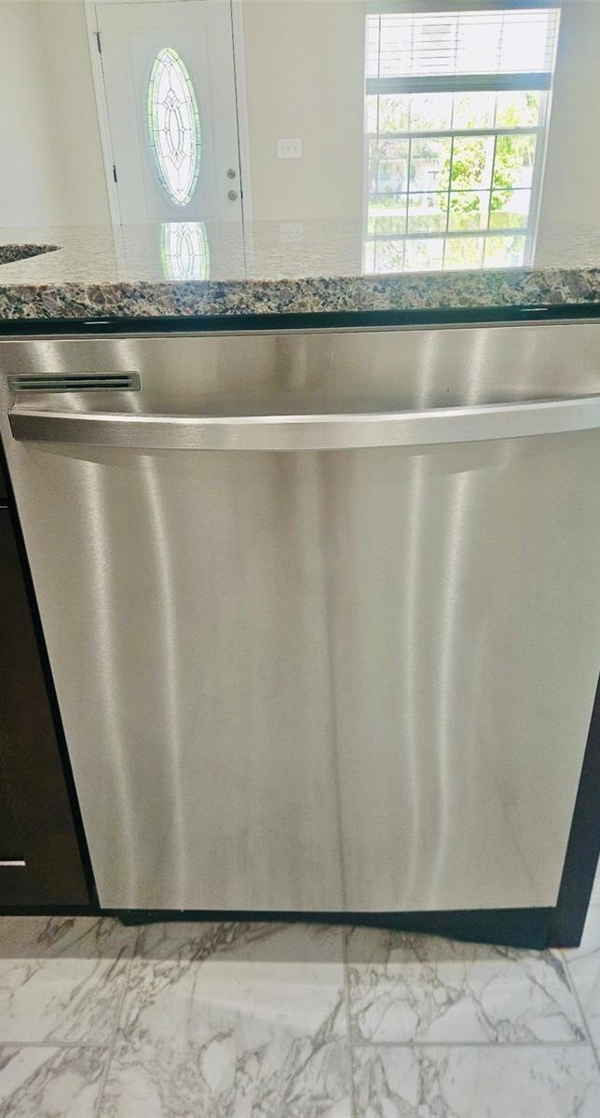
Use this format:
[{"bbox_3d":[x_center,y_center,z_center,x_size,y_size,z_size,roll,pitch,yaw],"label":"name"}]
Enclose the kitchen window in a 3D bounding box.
[{"bbox_3d":[1.097,-2.991,5.241,1.310,1.580,0.120,-1,27,1],"label":"kitchen window"}]

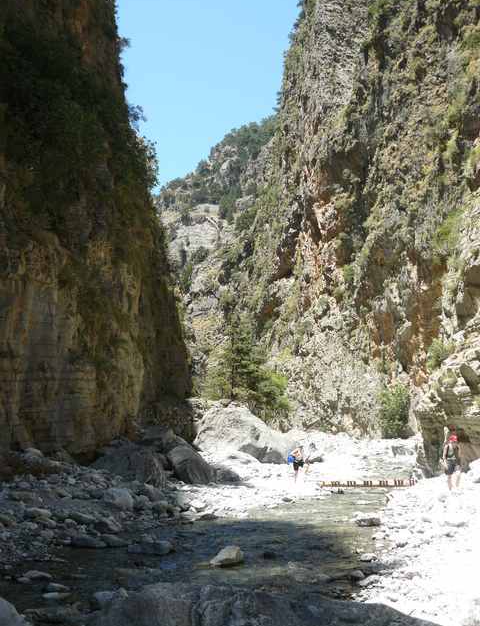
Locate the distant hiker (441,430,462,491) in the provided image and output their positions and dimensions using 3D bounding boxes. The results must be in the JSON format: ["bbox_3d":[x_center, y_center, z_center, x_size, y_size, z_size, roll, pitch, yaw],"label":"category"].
[{"bbox_3d":[6.532,4.589,21.000,0.600,1.700,0.450,-2,-10,10],"label":"distant hiker"}]

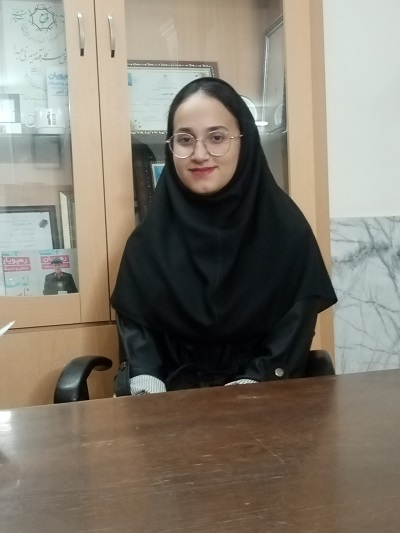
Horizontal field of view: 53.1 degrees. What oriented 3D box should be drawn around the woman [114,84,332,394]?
[{"bbox_3d":[0.040,0.246,0.809,0.480,1.320,0.620,-2,2,7],"label":"woman"}]

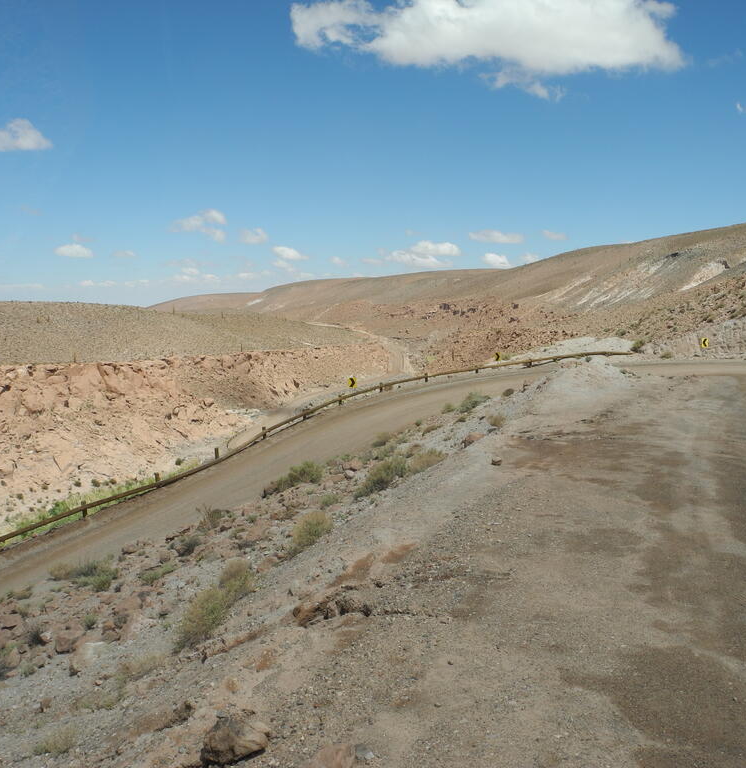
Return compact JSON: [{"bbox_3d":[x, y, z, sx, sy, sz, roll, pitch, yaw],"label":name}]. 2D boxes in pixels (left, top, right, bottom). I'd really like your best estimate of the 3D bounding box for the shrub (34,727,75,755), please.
[{"bbox_3d":[-4.690,5.265,12.198,0.619,0.376,0.495,-2,6,-22],"label":"shrub"}]

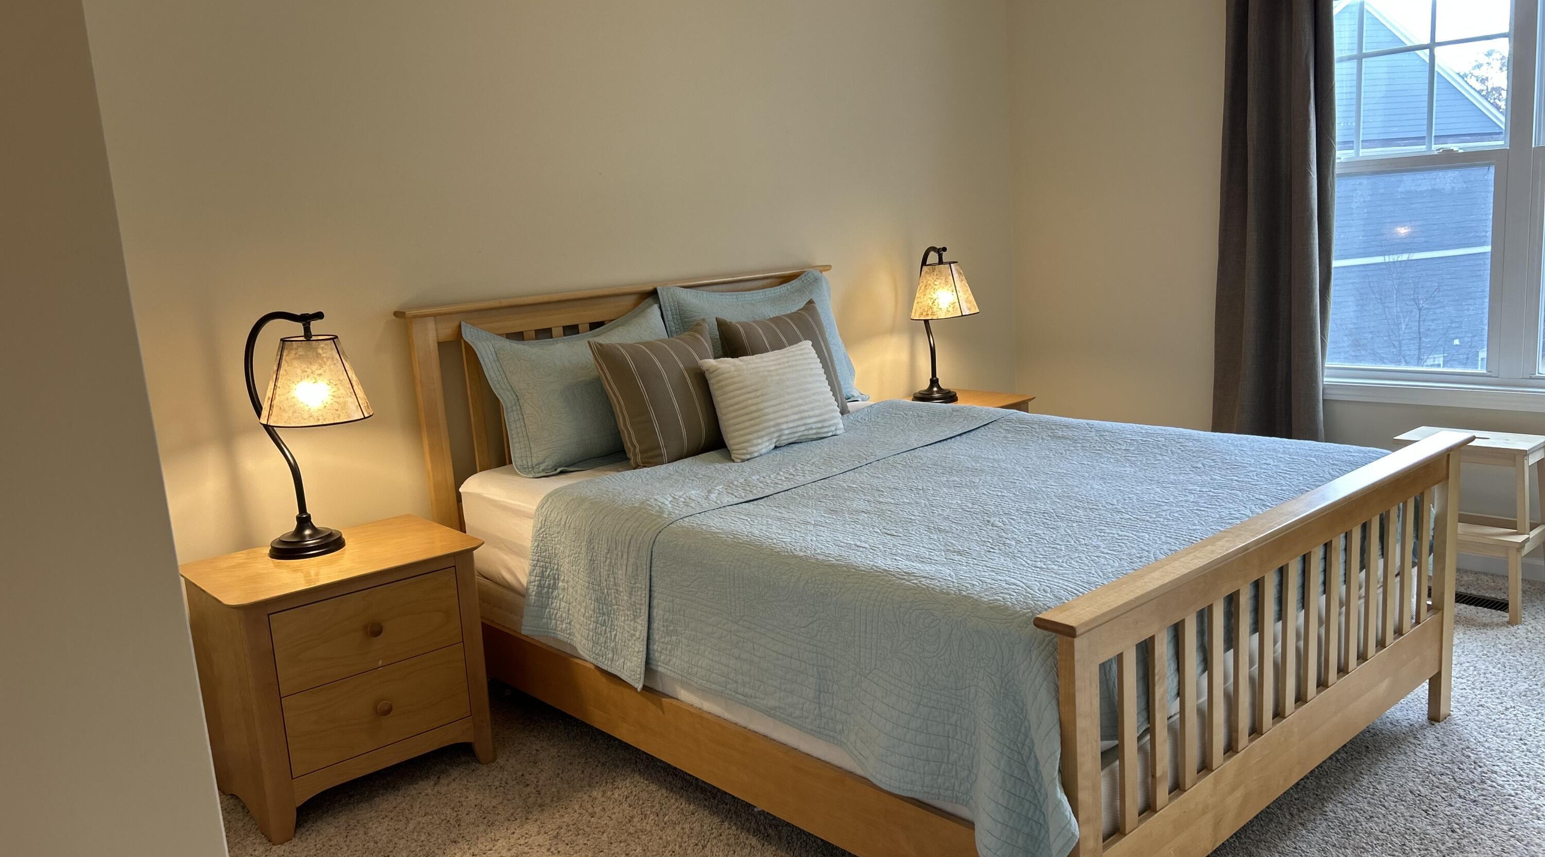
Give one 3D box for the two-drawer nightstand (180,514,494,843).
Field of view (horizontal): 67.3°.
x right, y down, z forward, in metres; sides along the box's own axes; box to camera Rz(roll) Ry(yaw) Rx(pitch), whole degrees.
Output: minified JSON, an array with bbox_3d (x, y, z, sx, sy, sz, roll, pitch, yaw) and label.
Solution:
[{"bbox_3d":[-1.097,0.609,2.984,0.615,0.585,0.490,-12,13,-41],"label":"two-drawer nightstand"}]

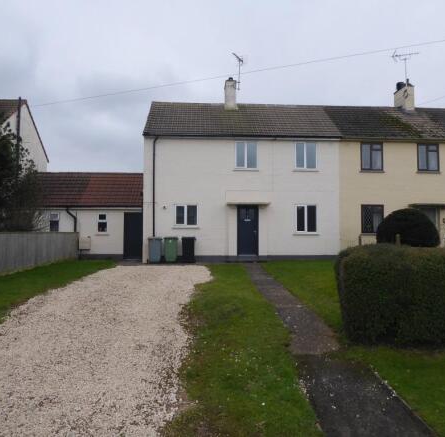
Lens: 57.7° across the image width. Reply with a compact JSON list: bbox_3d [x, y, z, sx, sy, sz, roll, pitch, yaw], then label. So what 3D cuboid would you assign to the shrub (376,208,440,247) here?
[{"bbox_3d":[6.600,0.690,14.500,2.100,2.080,2.100,0,-1,-4],"label":"shrub"}]

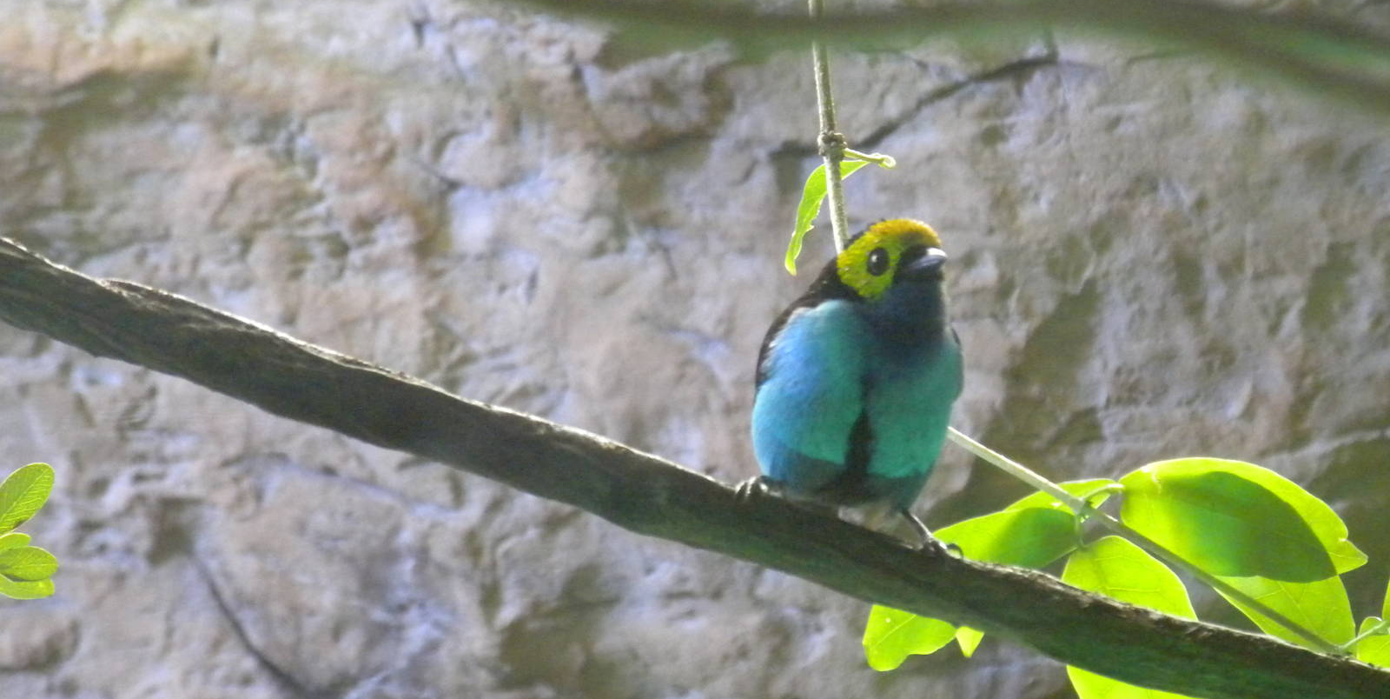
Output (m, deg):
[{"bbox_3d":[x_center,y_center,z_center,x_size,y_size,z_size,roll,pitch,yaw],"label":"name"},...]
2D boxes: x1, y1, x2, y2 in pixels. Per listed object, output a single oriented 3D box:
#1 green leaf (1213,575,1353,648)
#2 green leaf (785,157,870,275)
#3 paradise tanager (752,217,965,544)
[{"bbox_3d":[0.160,0.063,2.880,0.034,0.060,0.016,-37,0,0],"label":"green leaf"},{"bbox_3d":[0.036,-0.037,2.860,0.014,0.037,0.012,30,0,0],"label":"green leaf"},{"bbox_3d":[0.044,0.010,2.830,0.057,0.090,0.080,1,-4,-19],"label":"paradise tanager"}]

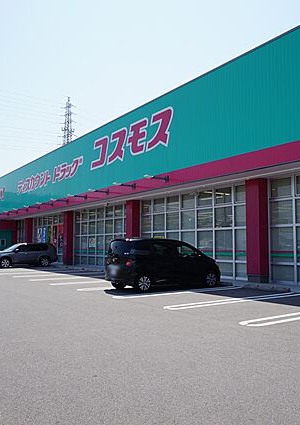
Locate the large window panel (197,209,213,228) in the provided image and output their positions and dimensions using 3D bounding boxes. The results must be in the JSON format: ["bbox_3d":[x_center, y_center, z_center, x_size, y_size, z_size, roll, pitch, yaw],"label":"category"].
[{"bbox_3d":[2.657,0.293,19.039,0.080,0.970,1.080,5,-7,-37],"label":"large window panel"}]

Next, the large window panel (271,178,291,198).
[{"bbox_3d":[5.172,-0.944,15.368,0.080,0.740,0.980,4,-6,-36],"label":"large window panel"}]

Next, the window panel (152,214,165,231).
[{"bbox_3d":[0.485,0.548,21.924,0.080,0.970,1.080,5,-7,-37],"label":"window panel"}]

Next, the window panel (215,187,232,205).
[{"bbox_3d":[3.398,-0.778,18.161,0.080,0.800,1.080,5,-7,-37],"label":"window panel"}]

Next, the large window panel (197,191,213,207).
[{"bbox_3d":[2.604,-0.672,18.534,0.060,0.760,0.983,4,-6,-36],"label":"large window panel"}]

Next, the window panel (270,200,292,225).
[{"bbox_3d":[5.242,-0.011,15.604,0.080,0.970,1.030,5,-7,-37],"label":"window panel"}]

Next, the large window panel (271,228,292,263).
[{"bbox_3d":[5.069,1.228,15.025,0.060,1.328,0.936,4,-6,-36],"label":"large window panel"}]

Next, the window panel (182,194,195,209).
[{"bbox_3d":[1.965,-0.567,19.764,0.080,0.740,1.070,4,-6,-36],"label":"window panel"}]

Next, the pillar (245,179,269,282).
[{"bbox_3d":[4.370,0.740,15.838,0.620,4.100,0.660,4,-6,-36],"label":"pillar"}]

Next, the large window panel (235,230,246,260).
[{"bbox_3d":[4.078,1.404,17.011,0.080,1.370,1.040,5,-7,-37],"label":"large window panel"}]

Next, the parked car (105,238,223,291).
[{"bbox_3d":[0.569,1.750,13.630,4.220,1.715,1.720,4,-6,-33],"label":"parked car"}]

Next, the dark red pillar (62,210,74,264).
[{"bbox_3d":[-6.263,1.937,29.790,0.585,4.072,0.679,4,-6,-36],"label":"dark red pillar"}]

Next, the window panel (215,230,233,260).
[{"bbox_3d":[3.303,1.466,17.555,0.070,1.370,1.100,5,-7,-36],"label":"window panel"}]

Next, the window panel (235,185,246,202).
[{"bbox_3d":[4.046,-0.814,16.794,0.070,0.800,1.040,5,-7,-36],"label":"window panel"}]

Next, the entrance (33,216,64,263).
[{"bbox_3d":[-8.997,2.386,34.486,0.350,4.200,6.900,5,-7,-36],"label":"entrance"}]

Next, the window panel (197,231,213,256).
[{"bbox_3d":[2.589,1.528,18.351,0.060,1.316,0.994,4,-6,-36],"label":"window panel"}]

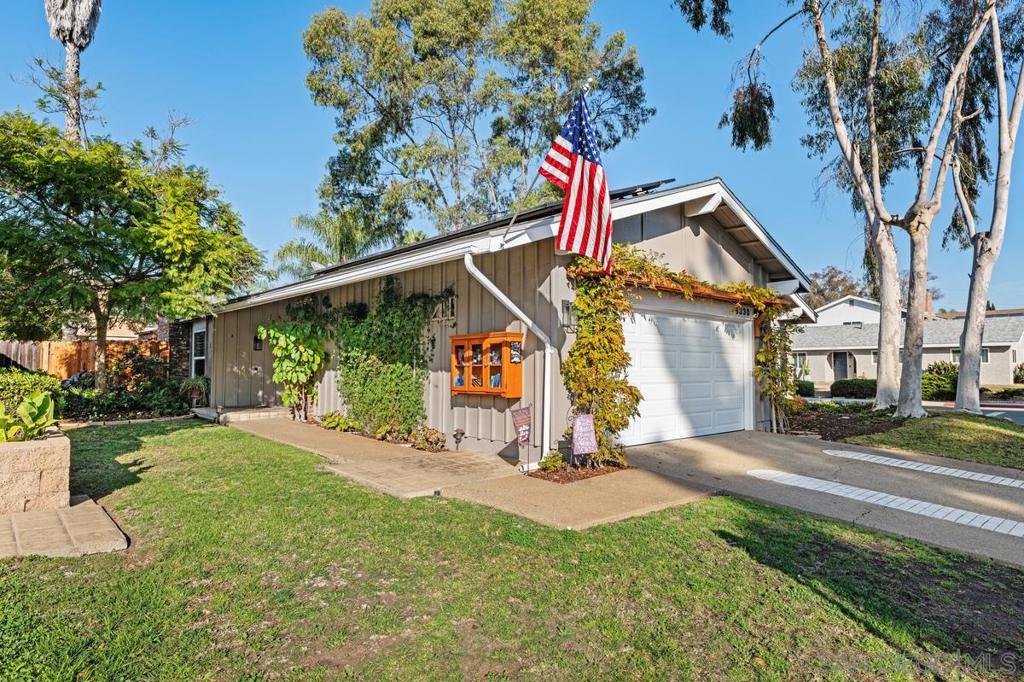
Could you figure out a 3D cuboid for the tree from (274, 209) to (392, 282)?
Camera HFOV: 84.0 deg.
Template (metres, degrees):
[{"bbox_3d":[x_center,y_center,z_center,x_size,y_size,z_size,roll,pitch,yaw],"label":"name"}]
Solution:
[{"bbox_3d":[-7.637,-1.615,24.868,5.200,8.100,5.200,3,-4,-43],"label":"tree"}]

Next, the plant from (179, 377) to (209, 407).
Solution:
[{"bbox_3d":[-7.437,1.181,13.300,0.620,0.680,0.620,3,-4,-43],"label":"plant"}]

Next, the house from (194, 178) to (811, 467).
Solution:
[{"bbox_3d":[-1.217,-0.298,13.881,9.900,4.400,13.000,3,-4,-43],"label":"house"}]

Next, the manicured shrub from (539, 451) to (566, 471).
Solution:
[{"bbox_3d":[0.507,1.509,7.120,0.310,0.270,0.310,0,-3,0],"label":"manicured shrub"}]

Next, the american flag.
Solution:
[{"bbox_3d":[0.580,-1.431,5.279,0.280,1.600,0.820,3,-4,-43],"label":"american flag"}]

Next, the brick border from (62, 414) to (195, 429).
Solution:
[{"bbox_3d":[-8.000,1.680,12.050,0.350,0.140,2.900,-1,-3,22],"label":"brick border"}]

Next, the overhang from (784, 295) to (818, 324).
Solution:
[{"bbox_3d":[6.288,-0.681,13.071,1.850,0.630,0.700,3,-4,-43],"label":"overhang"}]

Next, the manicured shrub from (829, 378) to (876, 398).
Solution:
[{"bbox_3d":[22.650,3.165,37.500,1.200,1.250,2.800,3,-4,-43],"label":"manicured shrub"}]

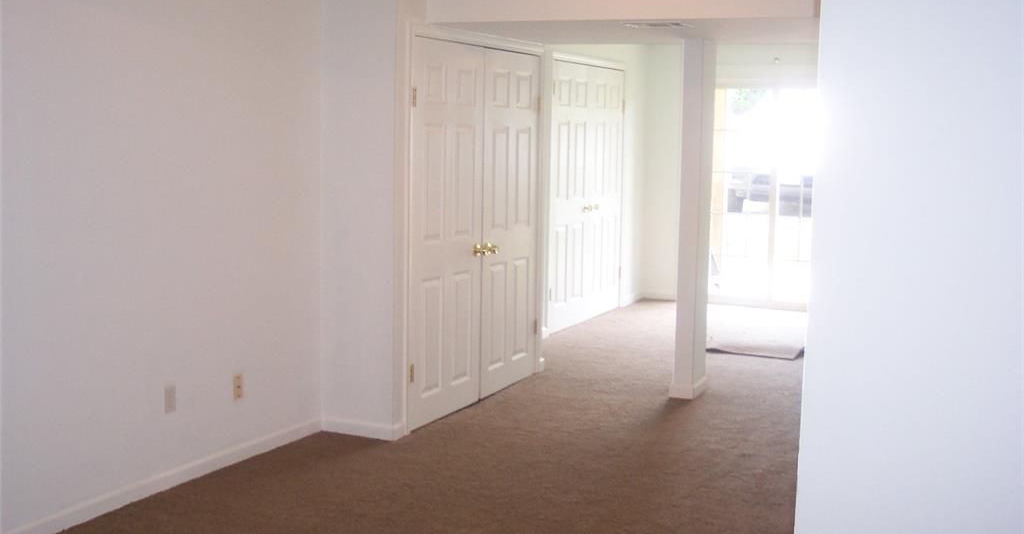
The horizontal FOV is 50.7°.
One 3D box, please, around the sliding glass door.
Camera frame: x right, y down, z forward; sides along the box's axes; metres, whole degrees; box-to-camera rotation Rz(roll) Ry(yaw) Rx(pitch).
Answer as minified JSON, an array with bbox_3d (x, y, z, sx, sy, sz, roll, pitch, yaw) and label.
[{"bbox_3d":[2.358,-0.628,9.646,1.600,2.030,0.110,5,8,25],"label":"sliding glass door"}]

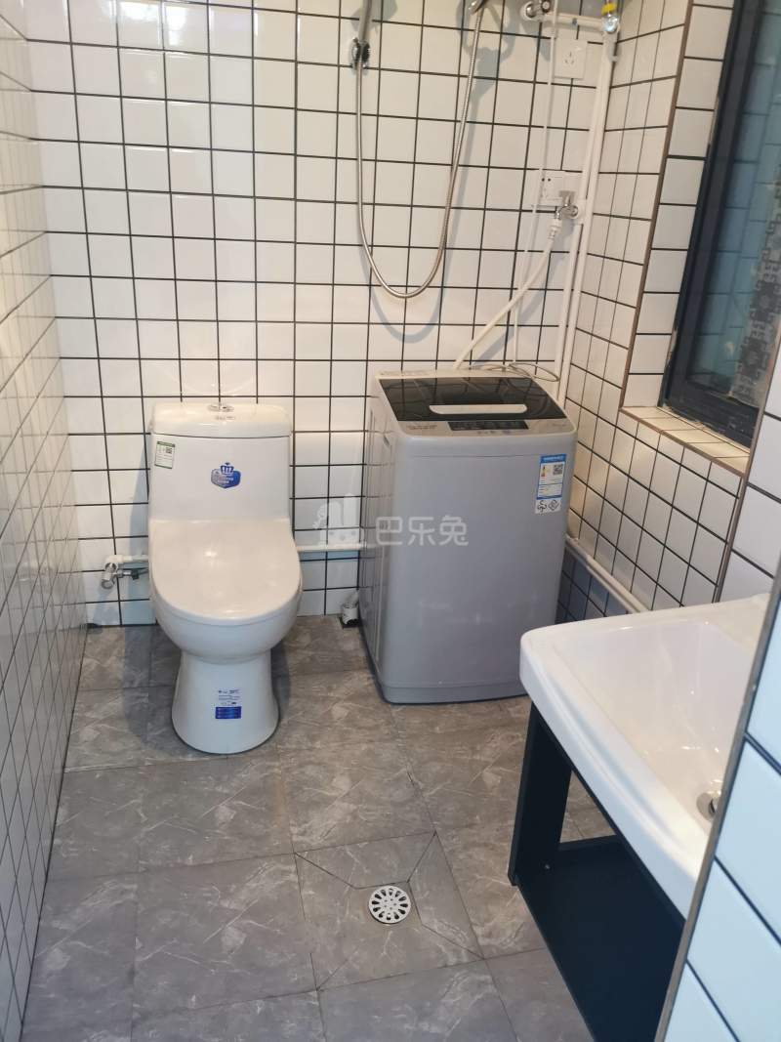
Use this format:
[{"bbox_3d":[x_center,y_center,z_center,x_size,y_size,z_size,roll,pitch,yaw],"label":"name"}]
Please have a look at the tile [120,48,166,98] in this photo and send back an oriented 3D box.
[{"bbox_3d":[-0.567,-1.022,1.861,0.098,0.098,0.010,-2,24,-12],"label":"tile"}]

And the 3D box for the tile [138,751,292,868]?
[{"bbox_3d":[-0.379,0.624,1.765,0.300,0.010,0.300,-2,25,-14],"label":"tile"}]

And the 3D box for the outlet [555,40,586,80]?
[{"bbox_3d":[0.462,-1.182,2.080,0.086,0.086,0.010,-2,24,-13],"label":"outlet"}]

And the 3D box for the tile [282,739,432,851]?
[{"bbox_3d":[-0.080,0.604,1.807,0.300,0.010,0.300,-2,24,-12],"label":"tile"}]

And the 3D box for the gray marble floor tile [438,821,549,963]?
[{"bbox_3d":[0.281,0.713,1.598,0.300,0.010,0.300,-2,24,-12],"label":"gray marble floor tile"}]

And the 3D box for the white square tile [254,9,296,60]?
[{"bbox_3d":[-0.268,-1.123,1.881,0.098,0.098,0.009,-2,24,-13],"label":"white square tile"}]

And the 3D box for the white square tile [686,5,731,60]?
[{"bbox_3d":[0.711,-1.091,1.820,0.100,0.100,0.008,-2,24,-13],"label":"white square tile"}]

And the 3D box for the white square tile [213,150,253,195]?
[{"bbox_3d":[-0.381,-0.842,1.977,0.098,0.098,0.009,-2,24,-13],"label":"white square tile"}]

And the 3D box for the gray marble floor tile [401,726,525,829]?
[{"bbox_3d":[0.209,0.592,1.866,0.298,0.010,0.298,-2,24,-13],"label":"gray marble floor tile"}]

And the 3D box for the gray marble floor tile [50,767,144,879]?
[{"bbox_3d":[-0.610,0.631,1.707,0.169,0.010,0.300,-2,25,-14],"label":"gray marble floor tile"}]

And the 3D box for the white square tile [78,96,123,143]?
[{"bbox_3d":[-0.671,-0.927,1.879,0.099,0.099,0.009,-2,23,-13],"label":"white square tile"}]

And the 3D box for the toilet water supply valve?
[{"bbox_3d":[-0.734,0.130,2.253,0.125,0.060,0.110,-2,24,-12],"label":"toilet water supply valve"}]

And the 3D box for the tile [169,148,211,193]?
[{"bbox_3d":[-0.490,-0.860,2.005,0.100,0.100,0.008,-2,24,-13],"label":"tile"}]

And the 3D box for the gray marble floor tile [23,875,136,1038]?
[{"bbox_3d":[-0.539,0.757,1.440,0.168,0.010,0.300,-2,25,-14],"label":"gray marble floor tile"}]

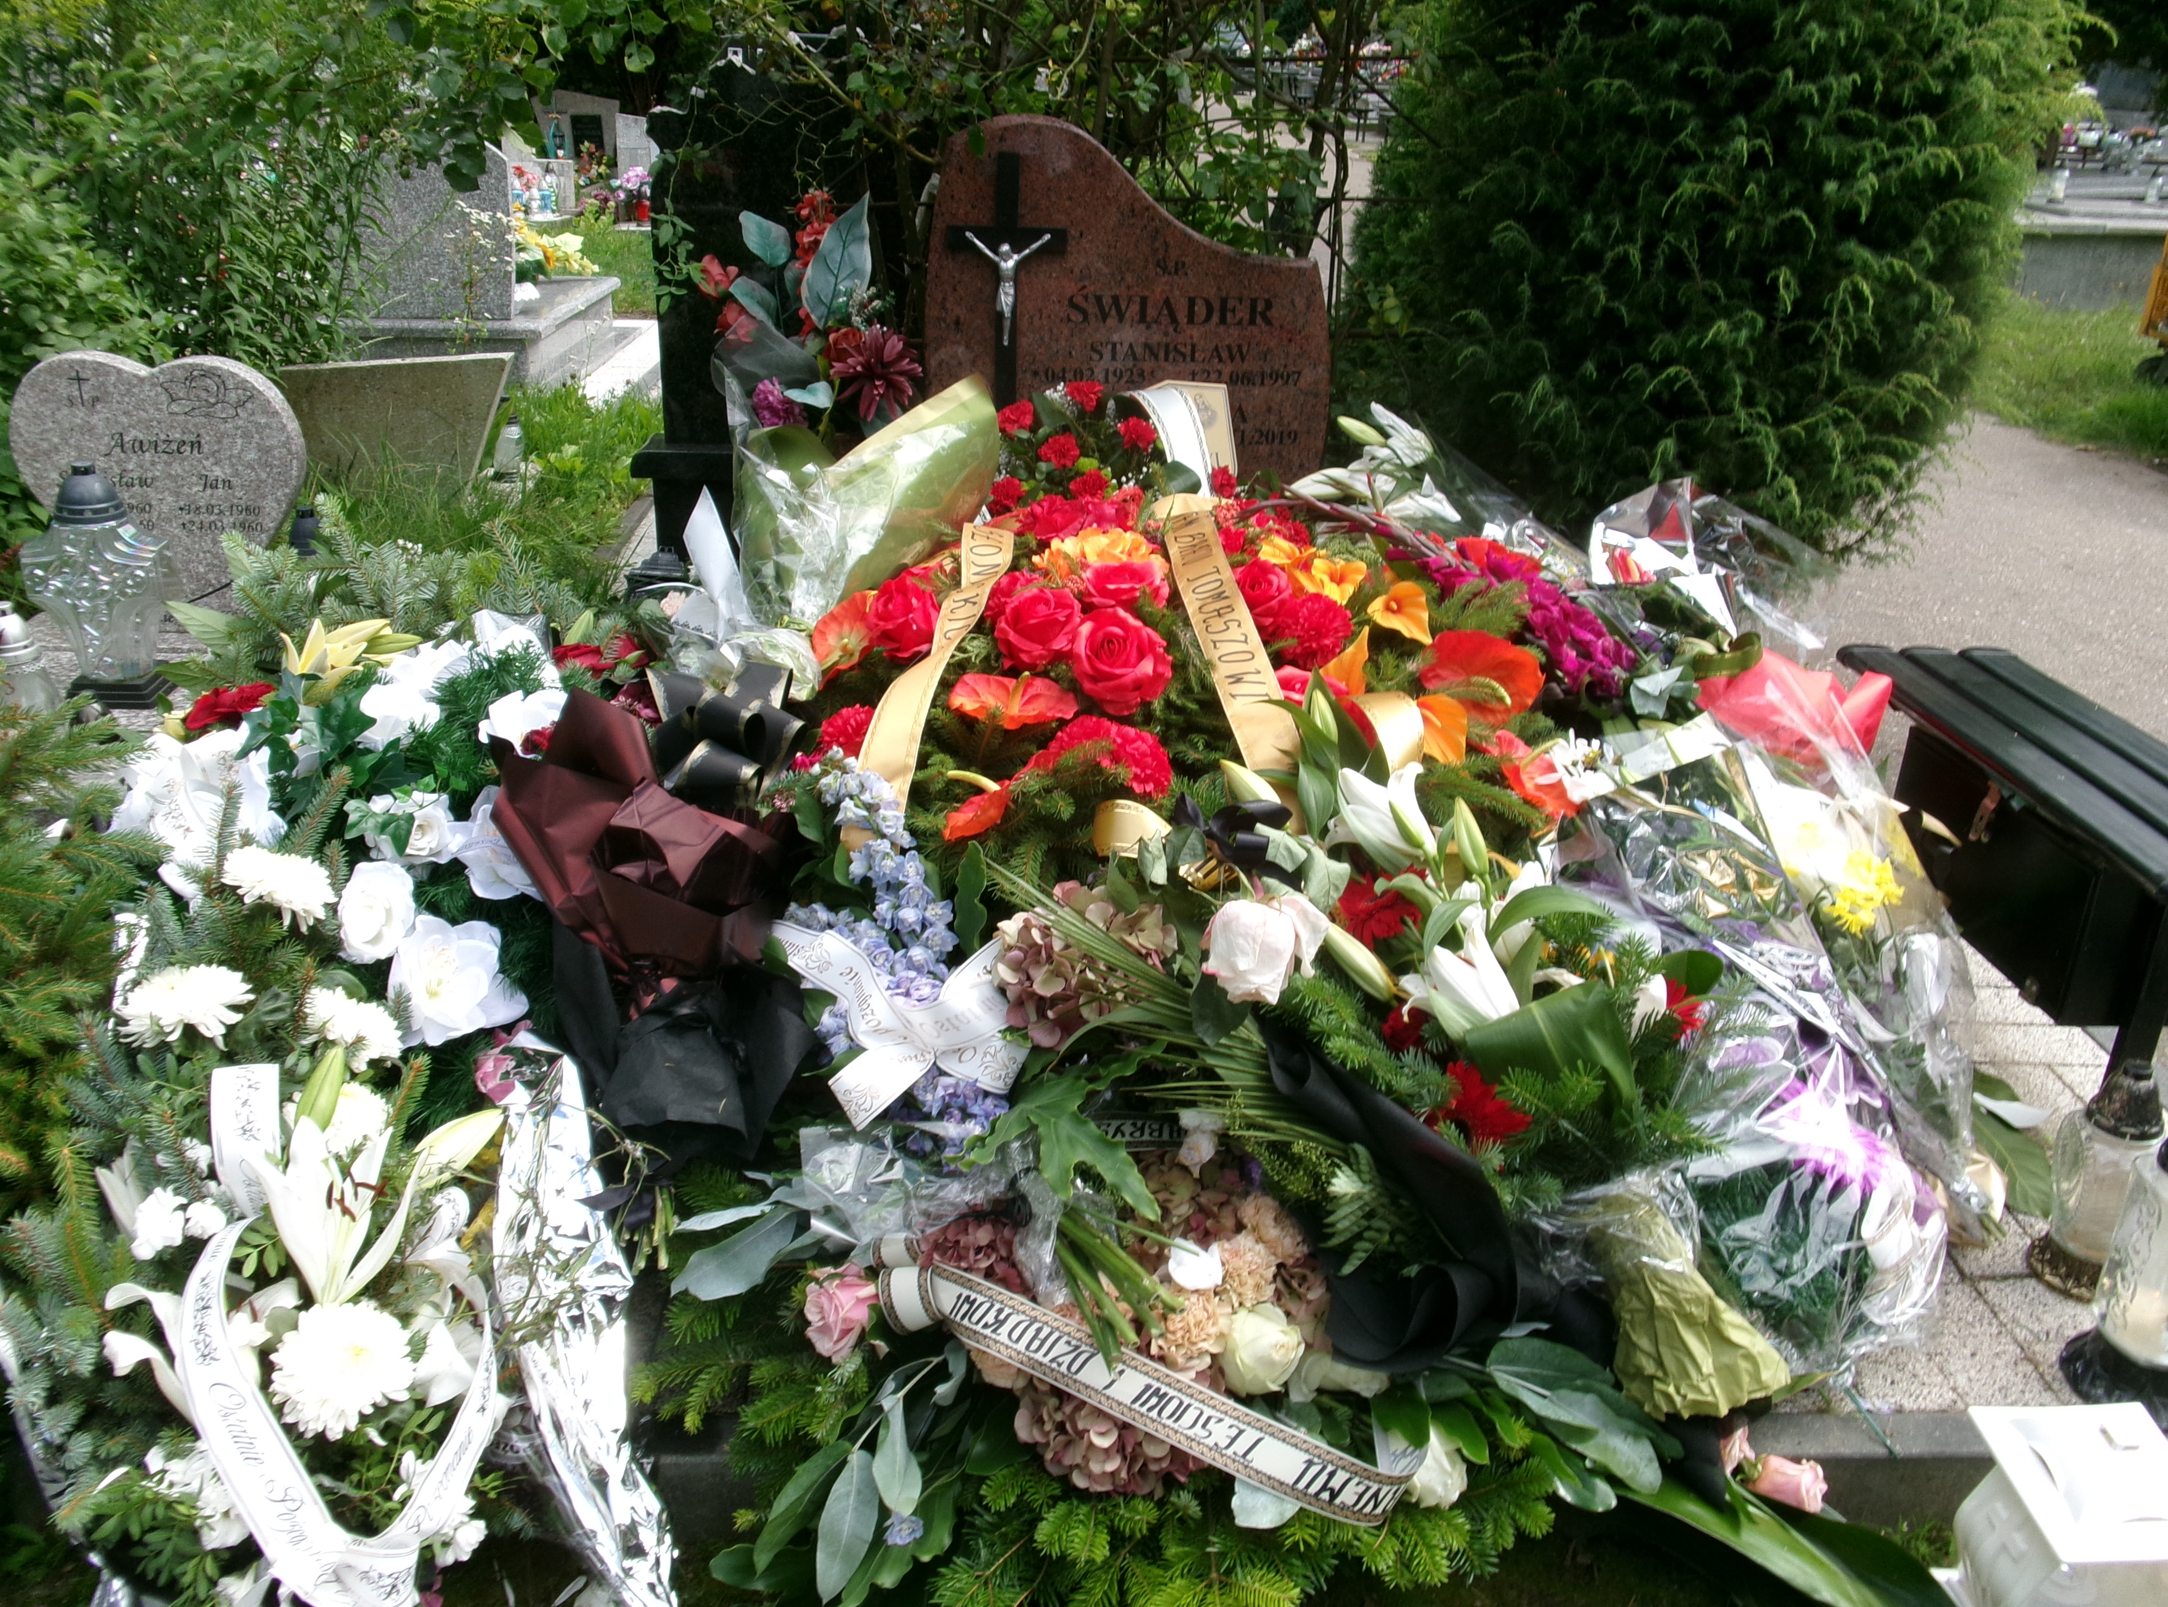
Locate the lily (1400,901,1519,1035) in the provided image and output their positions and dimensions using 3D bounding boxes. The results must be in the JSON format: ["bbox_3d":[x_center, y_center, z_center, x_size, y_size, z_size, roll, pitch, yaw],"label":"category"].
[{"bbox_3d":[0.396,0.175,1.860,0.130,0.130,0.110,8,-11,14],"label":"lily"}]

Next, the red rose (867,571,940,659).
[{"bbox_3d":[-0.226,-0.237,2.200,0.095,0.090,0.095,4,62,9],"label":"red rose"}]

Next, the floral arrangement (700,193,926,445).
[{"bbox_3d":[-0.432,-0.750,2.750,0.340,0.410,0.230,0,24,0],"label":"floral arrangement"}]

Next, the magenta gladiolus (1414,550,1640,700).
[{"bbox_3d":[0.553,-0.226,2.200,0.105,0.100,0.280,-37,62,-24],"label":"magenta gladiolus"}]

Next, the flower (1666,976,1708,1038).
[{"bbox_3d":[0.575,0.197,1.680,0.055,0.062,0.045,-13,2,-27],"label":"flower"}]

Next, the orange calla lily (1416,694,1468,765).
[{"bbox_3d":[0.409,-0.085,2.020,0.068,0.075,0.060,-5,-8,-14],"label":"orange calla lily"}]

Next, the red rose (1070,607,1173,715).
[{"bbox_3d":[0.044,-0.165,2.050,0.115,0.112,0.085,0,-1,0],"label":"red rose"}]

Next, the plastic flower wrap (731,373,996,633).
[{"bbox_3d":[-0.320,-0.443,2.600,0.390,0.360,0.260,-2,8,-9],"label":"plastic flower wrap"}]

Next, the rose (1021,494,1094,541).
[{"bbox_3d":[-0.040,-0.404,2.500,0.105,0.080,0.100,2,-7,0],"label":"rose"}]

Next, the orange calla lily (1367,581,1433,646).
[{"bbox_3d":[0.378,-0.228,2.100,0.077,0.077,0.060,-2,-1,-5],"label":"orange calla lily"}]

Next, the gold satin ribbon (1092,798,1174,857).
[{"bbox_3d":[0.056,0.028,2.020,0.098,0.070,0.070,2,3,0],"label":"gold satin ribbon"}]

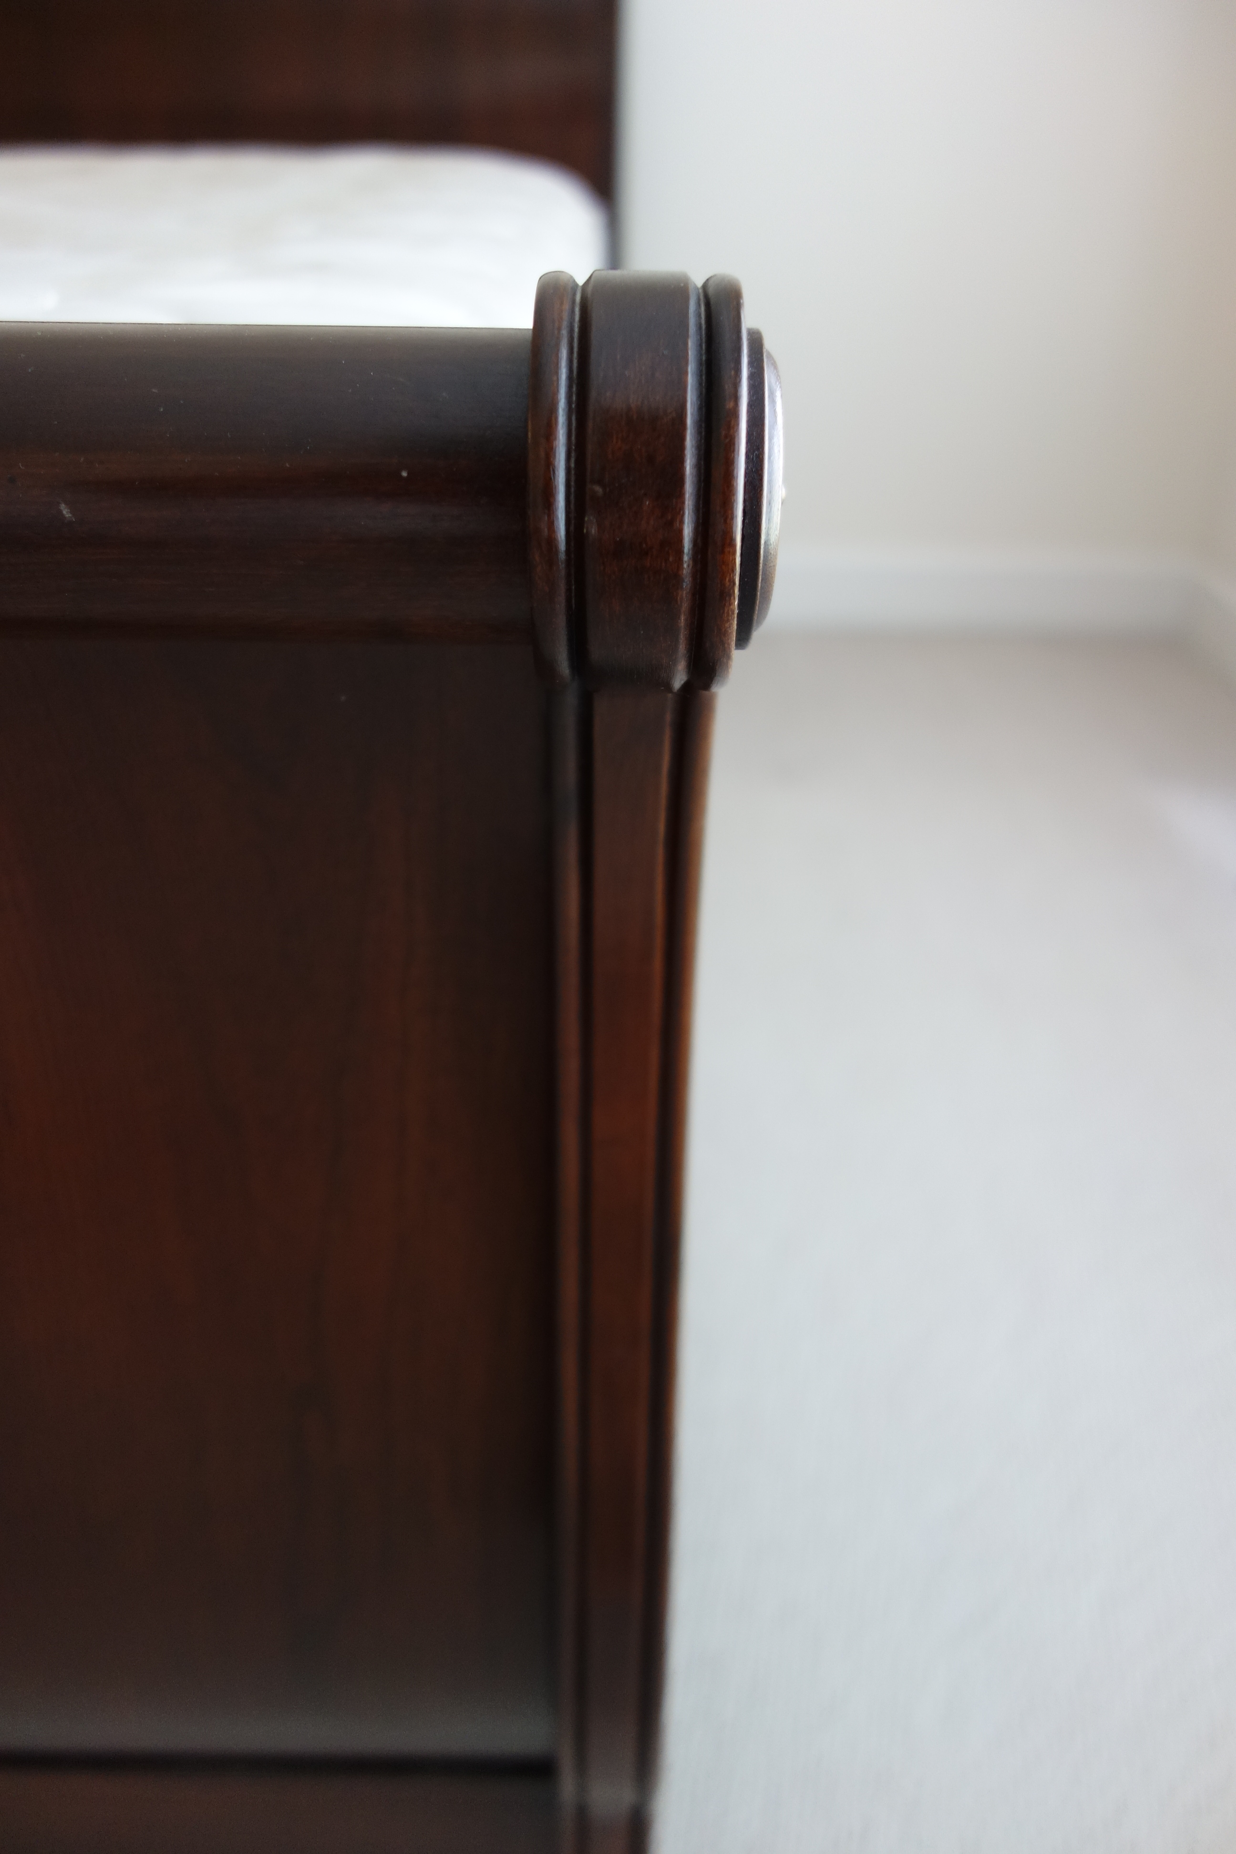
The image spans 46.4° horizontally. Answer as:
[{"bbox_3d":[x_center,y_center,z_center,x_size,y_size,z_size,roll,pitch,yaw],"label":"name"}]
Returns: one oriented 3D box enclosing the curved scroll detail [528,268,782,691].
[{"bbox_3d":[0.012,-0.137,0.450,0.072,0.123,0.123,1,31,0],"label":"curved scroll detail"}]

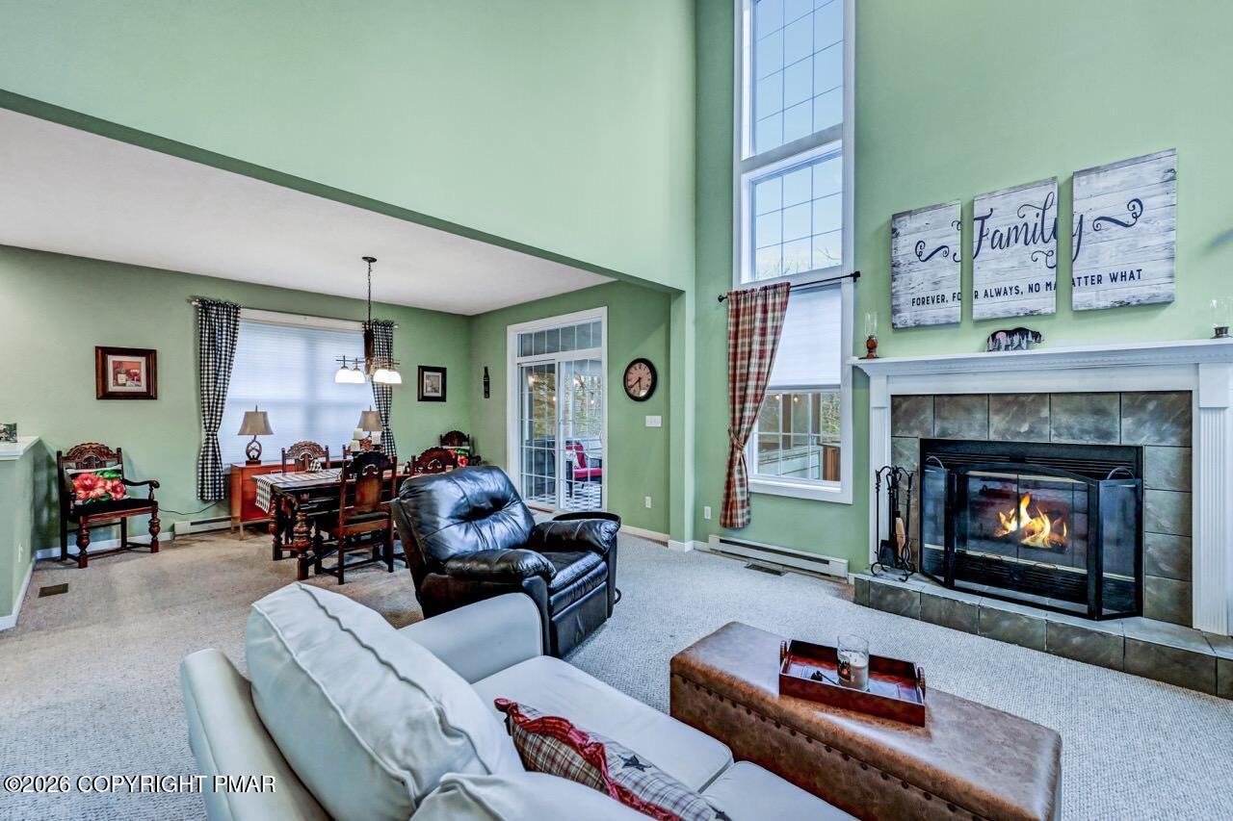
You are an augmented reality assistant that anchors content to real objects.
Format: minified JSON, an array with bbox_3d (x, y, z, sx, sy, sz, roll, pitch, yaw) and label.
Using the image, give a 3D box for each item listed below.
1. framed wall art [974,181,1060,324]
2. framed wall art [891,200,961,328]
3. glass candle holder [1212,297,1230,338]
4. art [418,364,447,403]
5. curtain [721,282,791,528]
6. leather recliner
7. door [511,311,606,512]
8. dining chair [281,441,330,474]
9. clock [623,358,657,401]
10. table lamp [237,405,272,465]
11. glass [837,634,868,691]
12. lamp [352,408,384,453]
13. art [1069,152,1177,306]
[{"bbox_3d":[2.499,-0.991,3.018,0.405,0.815,0.030,1,1,43],"label":"framed wall art"},{"bbox_3d":[2.166,-1.003,3.357,0.408,0.821,0.035,0,1,43],"label":"framed wall art"},{"bbox_3d":[3.080,-0.473,2.441,0.063,0.205,0.063,0,1,42],"label":"glass candle holder"},{"bbox_3d":[-2.699,-0.383,7.045,0.030,0.519,0.443,0,1,43],"label":"art"},{"bbox_3d":[1.195,0.004,4.191,0.660,2.166,0.110,0,1,43],"label":"curtain"},{"bbox_3d":[-0.654,0.895,3.078,1.050,0.970,0.980,0,1,27],"label":"leather recliner"},{"bbox_3d":[-0.799,0.086,6.193,1.929,2.526,0.120,1,1,43],"label":"door"},{"bbox_3d":[-3.026,0.842,4.790,0.530,1.040,0.480,1,1,43],"label":"dining chair"},{"bbox_3d":[0.256,-0.324,5.121,0.455,0.455,0.050,1,1,43],"label":"clock"},{"bbox_3d":[-3.963,0.271,5.276,0.280,0.650,0.300,1,1,43],"label":"table lamp"},{"bbox_3d":[0.782,0.834,1.582,0.094,0.156,0.094,0,1,43],"label":"glass"},{"bbox_3d":[-3.151,0.264,6.139,0.280,0.650,0.300,1,1,43],"label":"lamp"},{"bbox_3d":[2.855,-0.997,2.711,0.398,0.819,0.035,0,1,43],"label":"art"}]

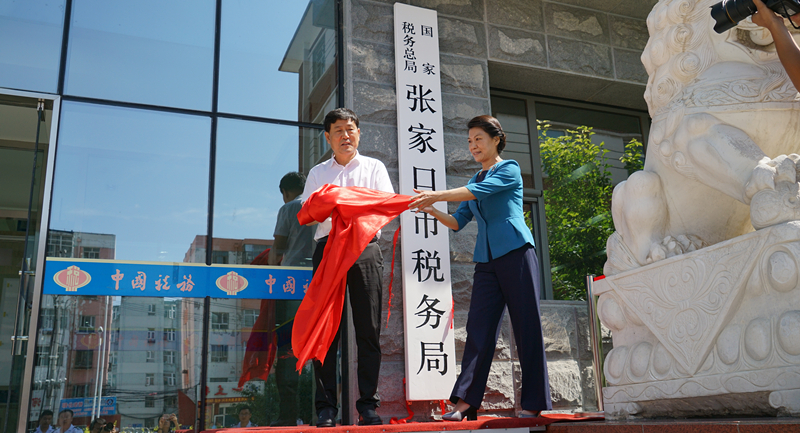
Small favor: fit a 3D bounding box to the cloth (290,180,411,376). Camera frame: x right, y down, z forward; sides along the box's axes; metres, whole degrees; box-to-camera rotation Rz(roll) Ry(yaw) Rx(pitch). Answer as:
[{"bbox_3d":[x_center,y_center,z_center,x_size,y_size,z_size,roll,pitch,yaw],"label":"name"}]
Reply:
[{"bbox_3d":[-0.222,0.289,3.216,0.540,0.860,0.320,-1,-15,-3],"label":"cloth"}]

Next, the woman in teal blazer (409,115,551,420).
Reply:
[{"bbox_3d":[0.385,0.157,3.399,0.660,1.630,0.500,6,-17,-28],"label":"woman in teal blazer"}]

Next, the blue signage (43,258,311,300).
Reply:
[{"bbox_3d":[-1.143,0.362,3.954,1.600,0.205,0.030,4,-16,-21],"label":"blue signage"}]

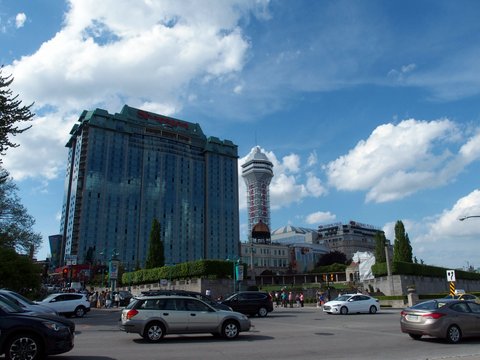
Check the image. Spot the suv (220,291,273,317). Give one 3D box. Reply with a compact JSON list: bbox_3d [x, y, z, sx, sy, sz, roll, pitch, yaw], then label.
[{"bbox_3d":[0.069,8.539,26.669,4.530,1.680,1.820,6,-17,-22],"label":"suv"}]

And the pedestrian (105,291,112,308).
[{"bbox_3d":[-13.593,12.402,40.242,0.400,1.740,0.500,-1,-16,0],"label":"pedestrian"}]

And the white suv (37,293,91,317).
[{"bbox_3d":[-12.660,8.630,26.746,1.845,1.680,4.570,-15,-21,40],"label":"white suv"}]

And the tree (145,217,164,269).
[{"bbox_3d":[-14.761,11.964,68.432,2.900,10.300,2.900,-1,-16,0],"label":"tree"}]

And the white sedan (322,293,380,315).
[{"bbox_3d":[8.533,9.448,29.583,4.570,1.440,1.800,6,-17,-23],"label":"white sedan"}]

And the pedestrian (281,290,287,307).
[{"bbox_3d":[4.448,12.078,39.536,0.520,1.700,0.360,-1,-16,0],"label":"pedestrian"}]

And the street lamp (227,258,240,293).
[{"bbox_3d":[-0.844,13.265,51.848,1.750,6.100,0.450,-1,-16,0],"label":"street lamp"}]

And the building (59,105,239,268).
[{"bbox_3d":[-37.948,10.346,177.138,71.679,75.500,31.080,10,-20,-34],"label":"building"}]

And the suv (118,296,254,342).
[{"bbox_3d":[-1.966,5.216,14.748,4.790,1.560,1.770,3,-17,-14],"label":"suv"}]

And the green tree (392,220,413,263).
[{"bbox_3d":[25.543,10.694,61.154,2.800,8.300,2.800,-1,-16,0],"label":"green tree"}]

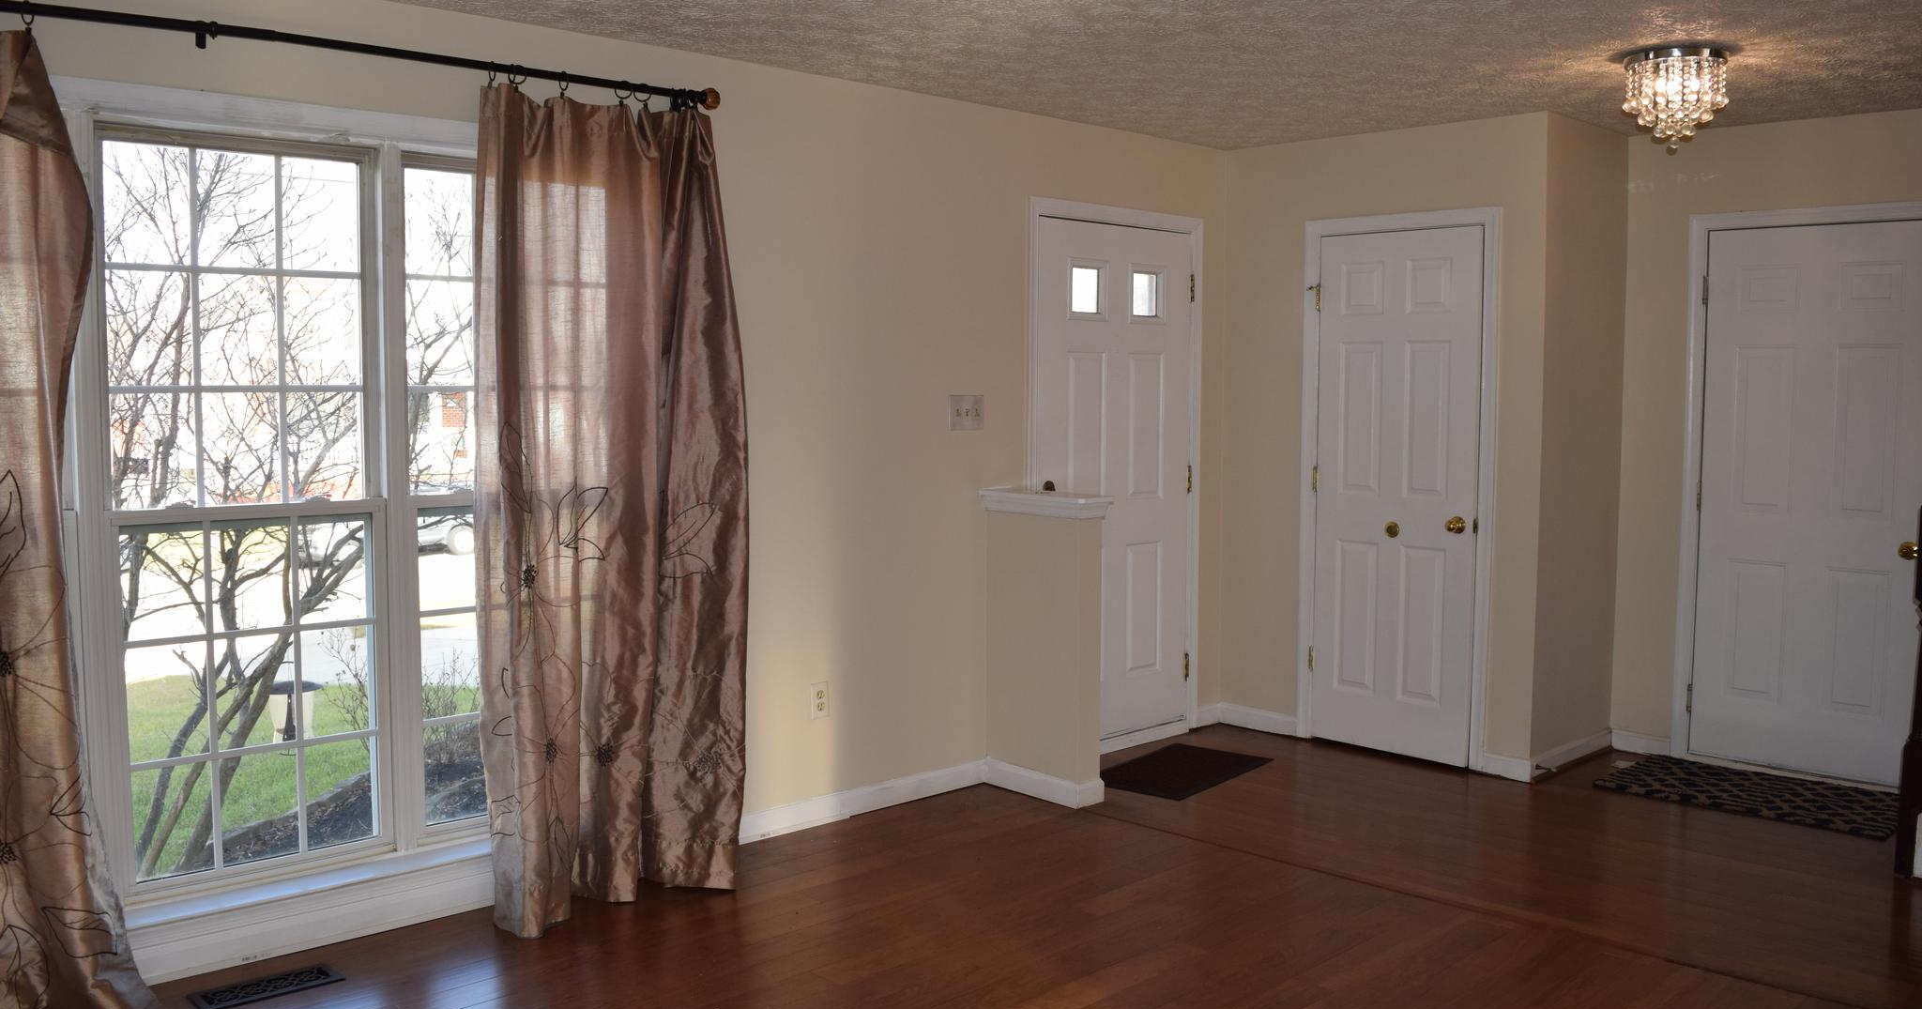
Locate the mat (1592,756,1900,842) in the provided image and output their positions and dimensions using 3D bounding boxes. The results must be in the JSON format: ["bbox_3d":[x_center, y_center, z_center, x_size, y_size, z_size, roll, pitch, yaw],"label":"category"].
[{"bbox_3d":[2.827,1.022,5.123,0.929,0.015,0.601,4,7,44],"label":"mat"}]

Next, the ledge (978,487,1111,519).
[{"bbox_3d":[0.299,-0.001,5.078,0.196,0.081,0.468,-5,7,-42],"label":"ledge"}]

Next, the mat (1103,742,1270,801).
[{"bbox_3d":[0.822,1.004,5.460,0.445,0.009,0.735,3,6,35],"label":"mat"}]

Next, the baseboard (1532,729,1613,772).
[{"bbox_3d":[2.351,0.958,5.525,0.733,0.080,0.016,-5,7,-42],"label":"baseboard"}]

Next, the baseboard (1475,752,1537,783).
[{"bbox_3d":[2.001,0.973,5.286,0.016,0.086,0.195,-4,7,-43],"label":"baseboard"}]

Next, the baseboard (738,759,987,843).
[{"bbox_3d":[-0.326,1.012,4.905,1.170,0.086,0.016,-4,7,-43],"label":"baseboard"}]

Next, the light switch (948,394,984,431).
[{"bbox_3d":[0.015,-0.324,5.114,0.166,0.120,0.013,-4,7,-43],"label":"light switch"}]

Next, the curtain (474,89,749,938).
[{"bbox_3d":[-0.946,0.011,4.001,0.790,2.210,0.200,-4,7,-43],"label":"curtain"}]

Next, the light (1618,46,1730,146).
[{"bbox_3d":[2.108,-1.190,4.263,0.288,0.263,0.288,-5,7,-42],"label":"light"}]

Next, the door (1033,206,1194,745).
[{"bbox_3d":[0.592,-0.071,5.715,0.910,2.035,0.045,-4,7,-43],"label":"door"}]

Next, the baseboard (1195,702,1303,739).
[{"bbox_3d":[1.200,0.917,6.046,0.160,0.086,0.440,-4,7,-43],"label":"baseboard"}]

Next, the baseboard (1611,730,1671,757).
[{"bbox_3d":[2.687,0.946,5.692,0.015,0.074,0.218,-5,7,-42],"label":"baseboard"}]

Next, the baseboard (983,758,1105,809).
[{"bbox_3d":[0.299,0.990,5.178,0.139,0.089,0.452,-5,7,-42],"label":"baseboard"}]

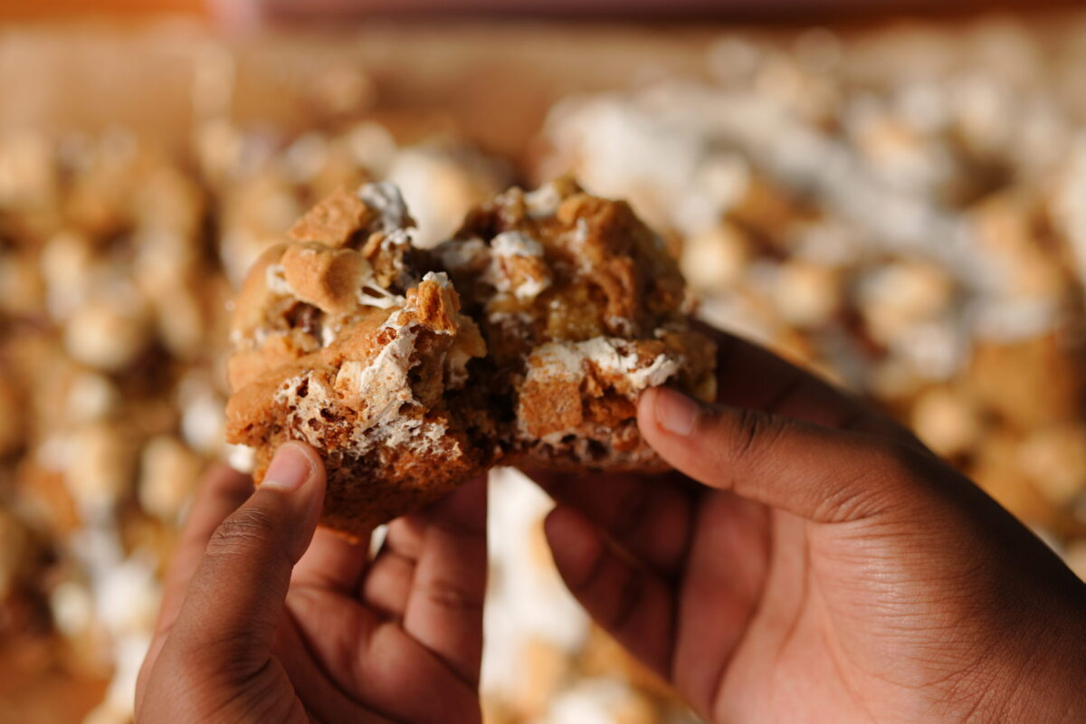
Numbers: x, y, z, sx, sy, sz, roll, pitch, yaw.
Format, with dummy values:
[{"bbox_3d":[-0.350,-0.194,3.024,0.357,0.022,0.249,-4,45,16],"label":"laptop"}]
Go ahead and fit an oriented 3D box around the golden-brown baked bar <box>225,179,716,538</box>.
[{"bbox_3d":[-0.018,-0.001,0.632,0.117,0.052,0.074,0,40,0],"label":"golden-brown baked bar"}]

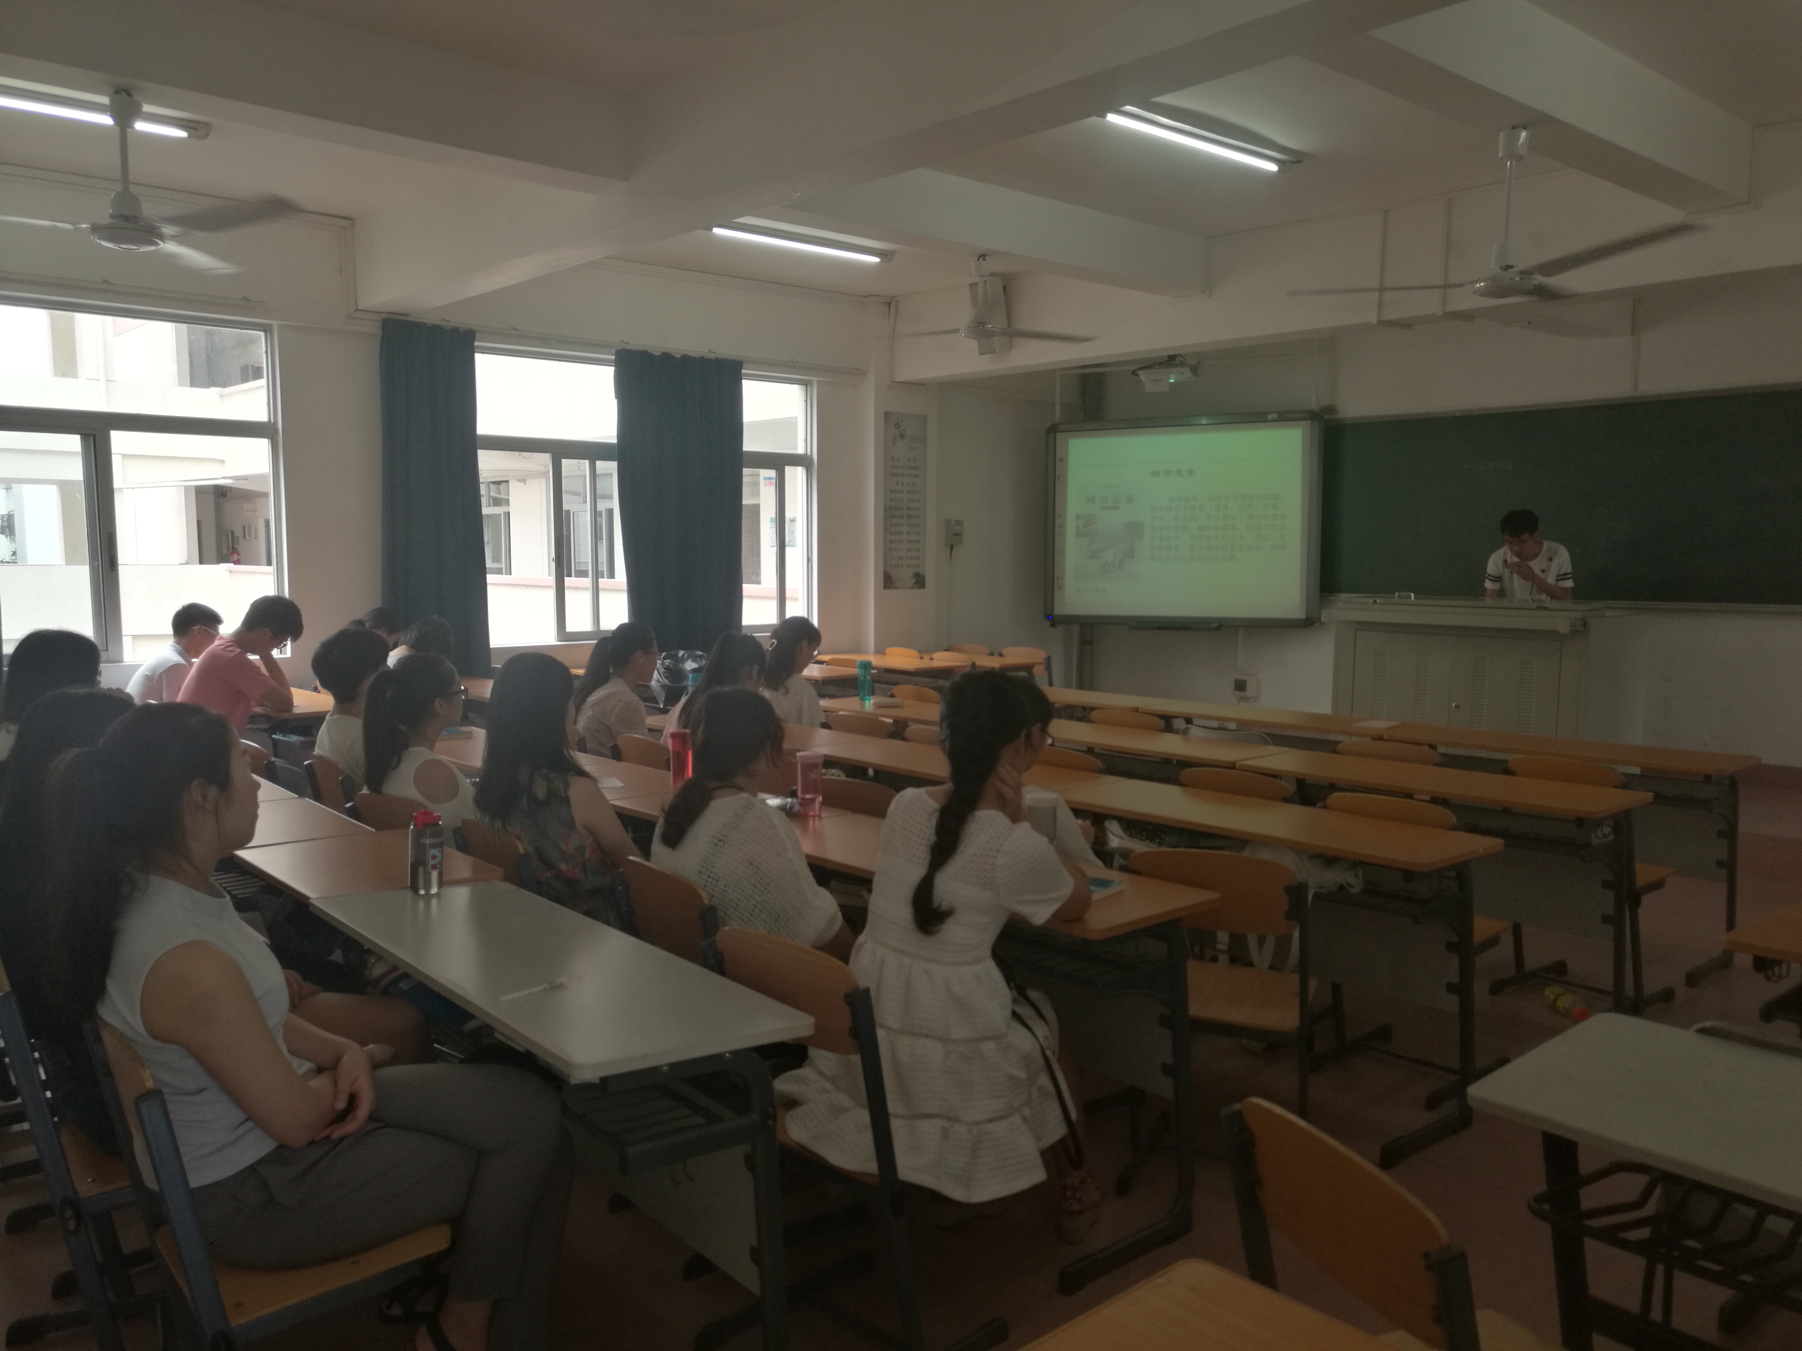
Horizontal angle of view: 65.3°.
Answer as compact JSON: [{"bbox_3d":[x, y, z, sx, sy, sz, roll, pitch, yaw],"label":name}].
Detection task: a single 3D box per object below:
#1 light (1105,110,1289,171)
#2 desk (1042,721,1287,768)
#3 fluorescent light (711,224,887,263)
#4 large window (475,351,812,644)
[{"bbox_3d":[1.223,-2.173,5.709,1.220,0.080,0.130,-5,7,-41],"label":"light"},{"bbox_3d":[0.877,0.618,5.451,0.410,0.745,1.200,-4,7,-41],"label":"desk"},{"bbox_3d":[-0.518,-2.428,7.908,1.230,0.100,0.150,-4,7,-41],"label":"fluorescent light"},{"bbox_3d":[-1.544,-1.062,8.730,2.550,1.700,0.120,-5,7,-41],"label":"large window"}]

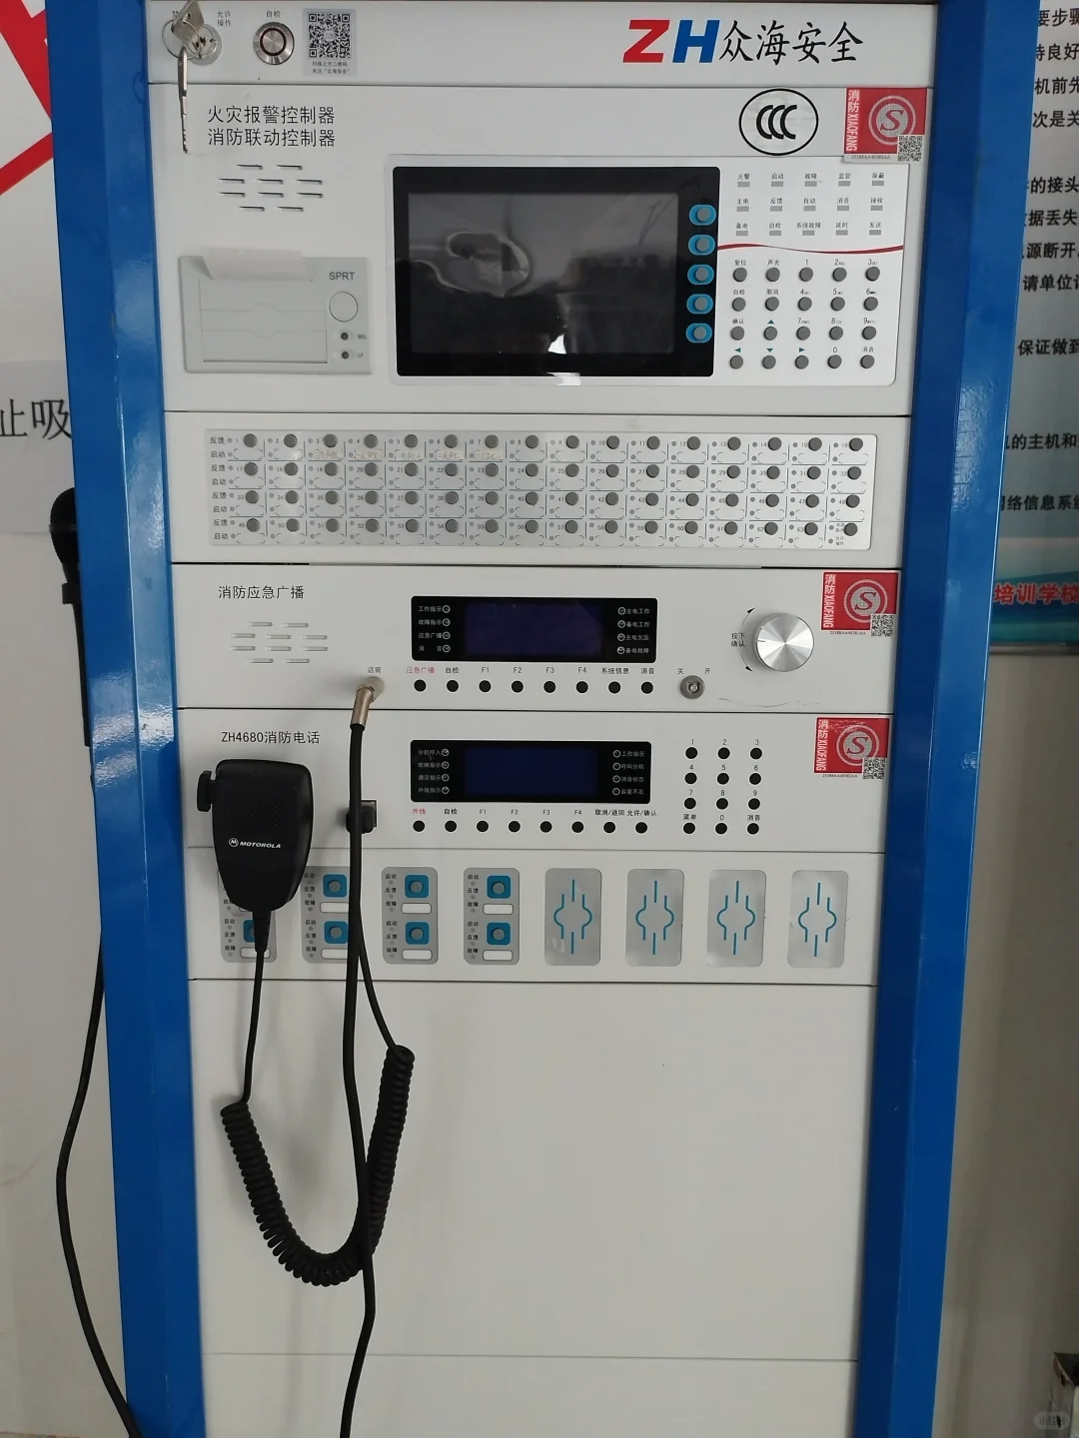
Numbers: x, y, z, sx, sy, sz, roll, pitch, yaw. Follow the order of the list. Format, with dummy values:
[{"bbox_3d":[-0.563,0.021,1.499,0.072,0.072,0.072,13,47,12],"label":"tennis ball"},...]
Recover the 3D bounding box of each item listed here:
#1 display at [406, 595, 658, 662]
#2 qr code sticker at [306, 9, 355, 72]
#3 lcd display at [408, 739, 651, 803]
[{"bbox_3d":[-0.003,-0.055,0.663,0.150,0.040,0.010,0,9,0],"label":"display"},{"bbox_3d":[-0.117,-0.380,0.607,0.029,0.034,0.002,0,9,0],"label":"qr code sticker"},{"bbox_3d":[-0.005,0.033,0.677,0.150,0.040,0.010,0,9,0],"label":"lcd display"}]

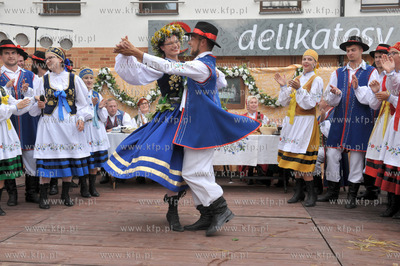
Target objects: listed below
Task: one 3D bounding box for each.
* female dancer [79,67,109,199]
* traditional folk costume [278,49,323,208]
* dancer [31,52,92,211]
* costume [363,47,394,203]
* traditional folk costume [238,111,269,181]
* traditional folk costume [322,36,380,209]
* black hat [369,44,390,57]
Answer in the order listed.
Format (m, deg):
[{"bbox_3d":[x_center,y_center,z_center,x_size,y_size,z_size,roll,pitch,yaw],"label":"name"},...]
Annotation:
[{"bbox_3d":[-1.325,-0.015,5.379,0.500,1.570,0.420,-1,3,-27],"label":"female dancer"},{"bbox_3d":[1.124,-0.069,4.960,0.500,1.730,0.500,3,4,45],"label":"traditional folk costume"},{"bbox_3d":[-1.513,-0.071,4.818,0.610,1.730,0.450,0,3,-14],"label":"dancer"},{"bbox_3d":[2.163,-0.131,5.285,0.580,1.830,0.440,2,3,40],"label":"costume"},{"bbox_3d":[0.777,0.196,6.450,0.480,1.000,0.550,0,3,3],"label":"traditional folk costume"},{"bbox_3d":[1.690,-0.136,4.932,0.620,1.870,0.460,2,3,37],"label":"traditional folk costume"},{"bbox_3d":[2.184,-0.975,5.300,0.310,0.130,0.340,2,3,40],"label":"black hat"}]

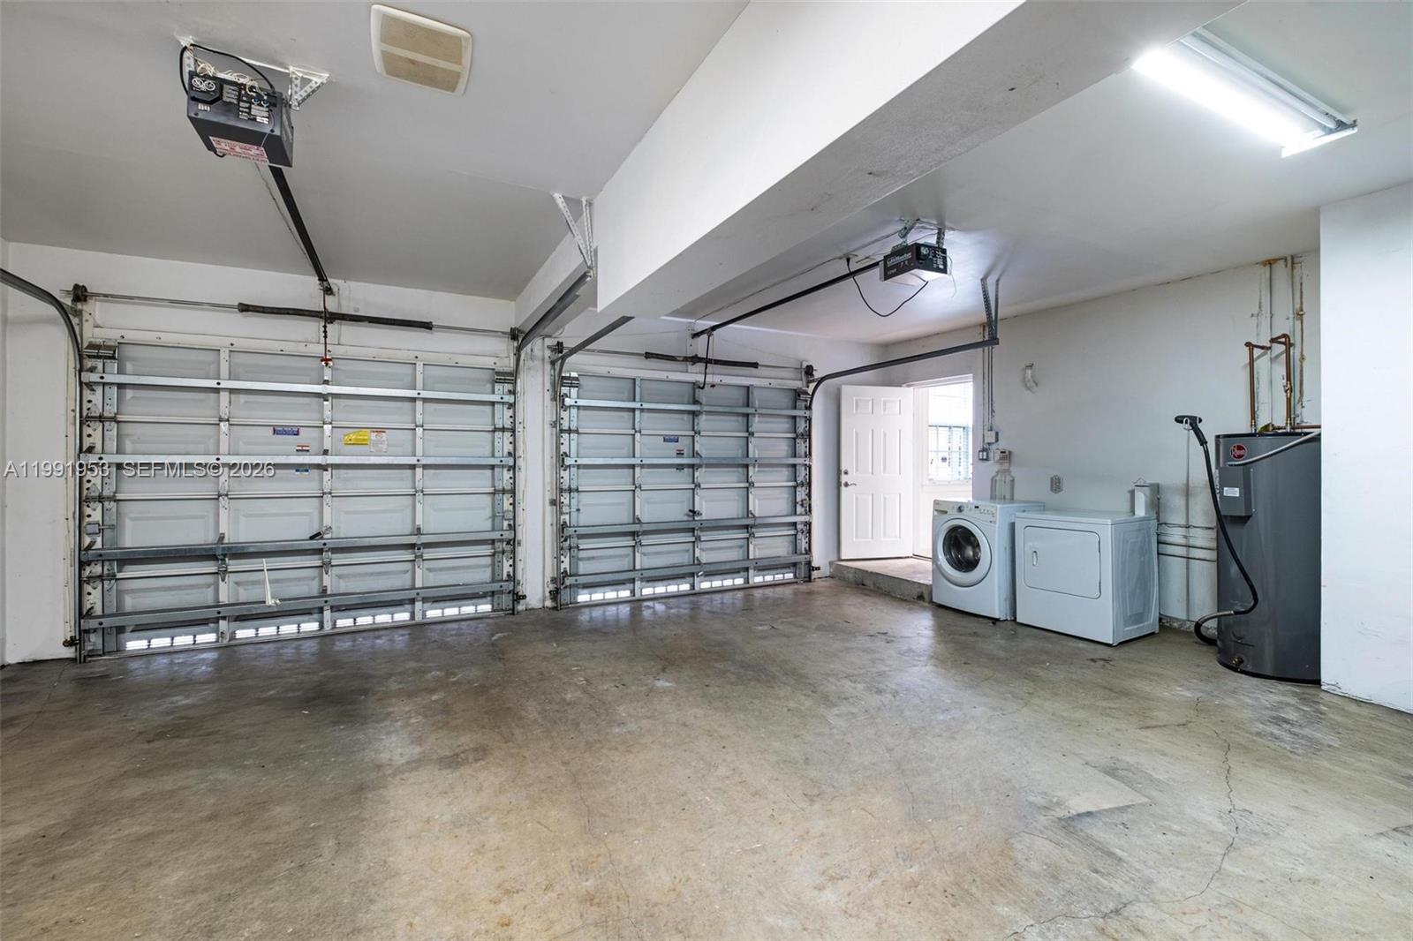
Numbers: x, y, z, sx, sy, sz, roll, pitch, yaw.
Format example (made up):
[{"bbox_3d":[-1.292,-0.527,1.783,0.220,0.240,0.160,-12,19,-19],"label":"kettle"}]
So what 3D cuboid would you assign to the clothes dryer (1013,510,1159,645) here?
[{"bbox_3d":[3.063,0.820,4.743,0.680,0.895,0.720,0,0,-28],"label":"clothes dryer"}]

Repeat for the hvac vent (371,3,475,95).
[{"bbox_3d":[-0.997,-1.456,2.067,0.290,0.030,0.345,0,0,-28],"label":"hvac vent"}]

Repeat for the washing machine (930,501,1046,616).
[{"bbox_3d":[2.587,0.778,5.413,0.700,0.970,0.680,0,0,-28],"label":"washing machine"}]

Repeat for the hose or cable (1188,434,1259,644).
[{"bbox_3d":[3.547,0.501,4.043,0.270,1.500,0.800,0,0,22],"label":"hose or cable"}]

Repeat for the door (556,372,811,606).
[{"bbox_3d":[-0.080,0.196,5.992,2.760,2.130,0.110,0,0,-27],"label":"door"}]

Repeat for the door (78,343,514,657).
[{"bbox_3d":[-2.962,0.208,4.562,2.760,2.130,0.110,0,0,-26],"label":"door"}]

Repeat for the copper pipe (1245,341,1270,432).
[{"bbox_3d":[3.771,-0.554,3.998,0.550,0.610,0.120,0,0,-28],"label":"copper pipe"}]

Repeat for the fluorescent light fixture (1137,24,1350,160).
[{"bbox_3d":[2.056,-1.433,2.243,1.250,0.085,0.250,0,0,-28],"label":"fluorescent light fixture"}]

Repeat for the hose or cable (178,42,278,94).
[{"bbox_3d":[-1.659,-1.362,2.062,0.275,0.170,0.100,0,0,-28],"label":"hose or cable"}]

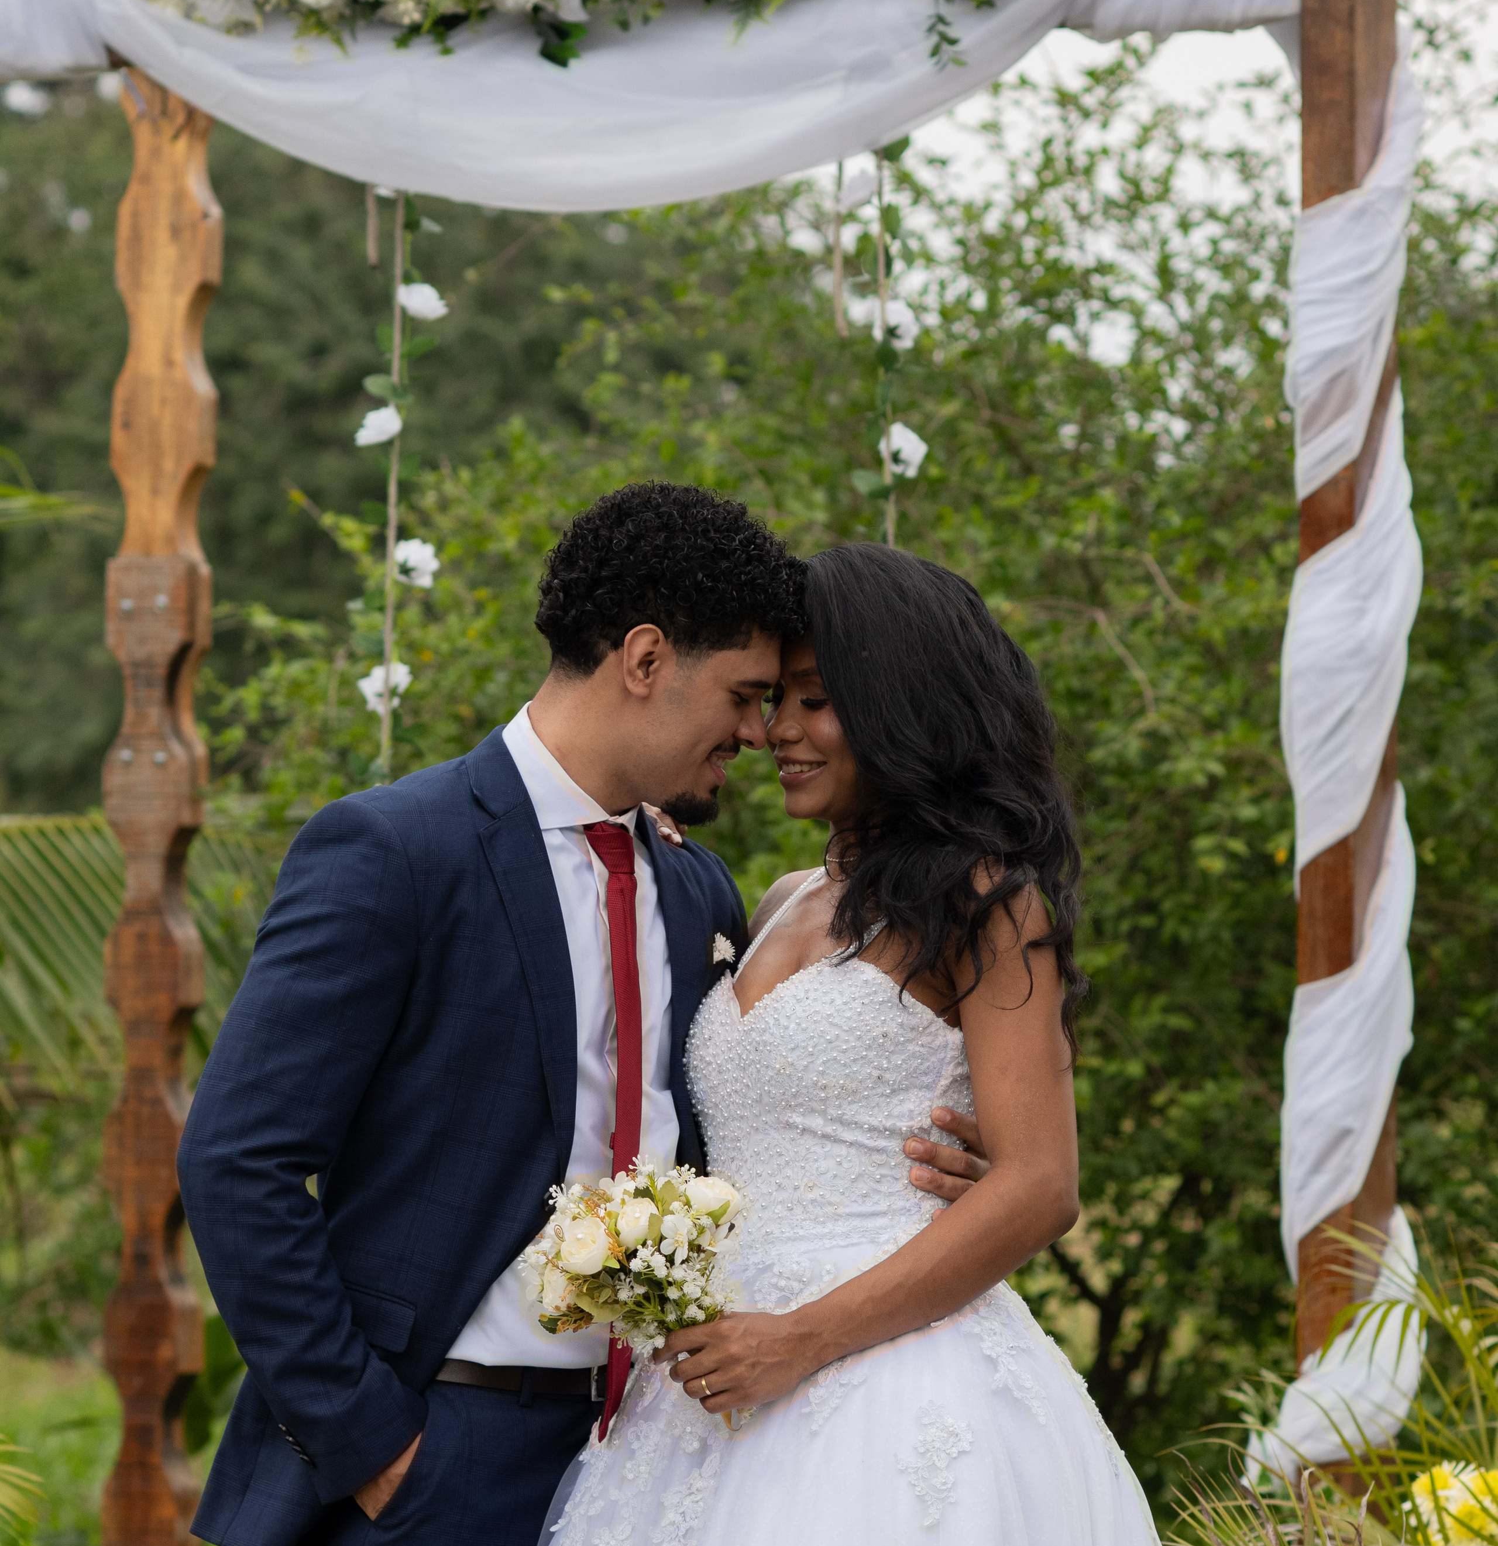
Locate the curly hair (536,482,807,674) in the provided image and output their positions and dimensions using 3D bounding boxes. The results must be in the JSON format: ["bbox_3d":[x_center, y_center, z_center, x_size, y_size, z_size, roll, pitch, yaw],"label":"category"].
[{"bbox_3d":[-0.066,-0.164,6.620,0.220,0.165,0.190,10,3,21],"label":"curly hair"}]

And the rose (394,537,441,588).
[{"bbox_3d":[-0.394,-0.250,9.402,0.054,0.060,0.052,0,0,-30],"label":"rose"}]

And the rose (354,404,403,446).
[{"bbox_3d":[-0.441,-0.413,9.424,0.058,0.052,0.052,0,0,37],"label":"rose"}]

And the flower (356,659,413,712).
[{"bbox_3d":[-0.434,-0.103,9.421,0.067,0.063,0.052,0,0,18],"label":"flower"}]

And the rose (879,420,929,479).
[{"bbox_3d":[0.178,-0.371,9.135,0.057,0.065,0.052,0,0,-30],"label":"rose"}]

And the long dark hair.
[{"bbox_3d":[0.166,0.024,6.580,0.250,0.430,0.250,0,0,-37],"label":"long dark hair"}]

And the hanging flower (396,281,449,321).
[{"bbox_3d":[-0.387,-0.559,9.399,0.062,0.046,0.052,0,0,-37],"label":"hanging flower"}]

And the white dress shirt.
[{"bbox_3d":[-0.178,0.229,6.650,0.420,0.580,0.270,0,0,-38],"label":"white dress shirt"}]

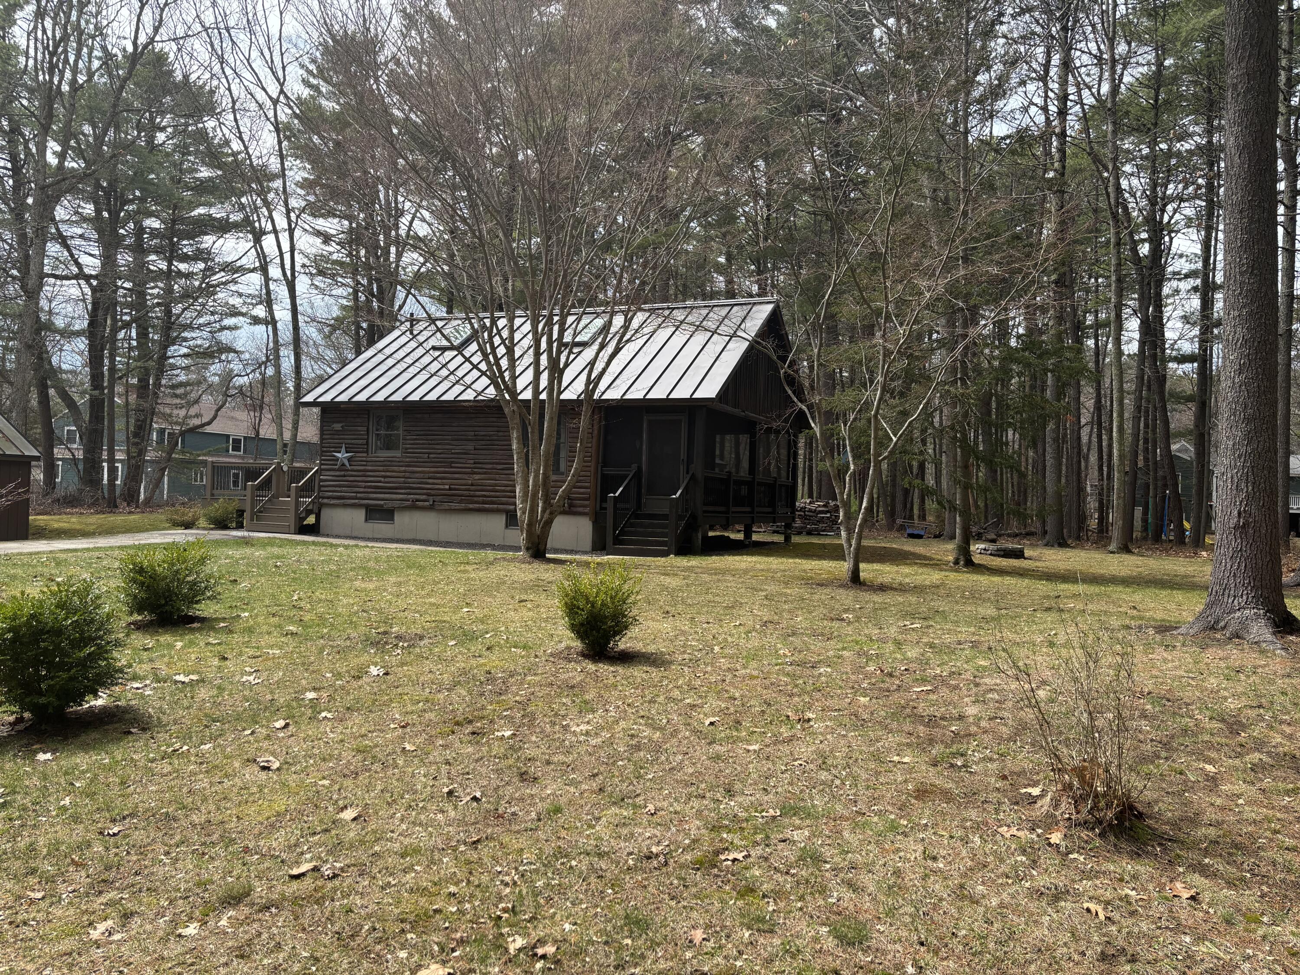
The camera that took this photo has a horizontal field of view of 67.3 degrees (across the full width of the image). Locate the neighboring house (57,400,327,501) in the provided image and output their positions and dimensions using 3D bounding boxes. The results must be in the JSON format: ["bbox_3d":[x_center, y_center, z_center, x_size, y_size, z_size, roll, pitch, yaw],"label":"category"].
[{"bbox_3d":[-35.038,-2.677,77.282,9.600,7.700,19.500,2,-1,19],"label":"neighboring house"}]

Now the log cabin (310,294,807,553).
[{"bbox_3d":[-2.089,-1.667,25.643,10.935,6.147,8.426,2,-1,23],"label":"log cabin"}]

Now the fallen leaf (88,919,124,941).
[{"bbox_3d":[-1.785,1.451,3.202,0.108,0.028,0.090,2,-1,-28],"label":"fallen leaf"}]

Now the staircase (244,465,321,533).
[{"bbox_3d":[-9.176,0.232,24.631,1.676,1.771,1.034,2,-1,23],"label":"staircase"}]

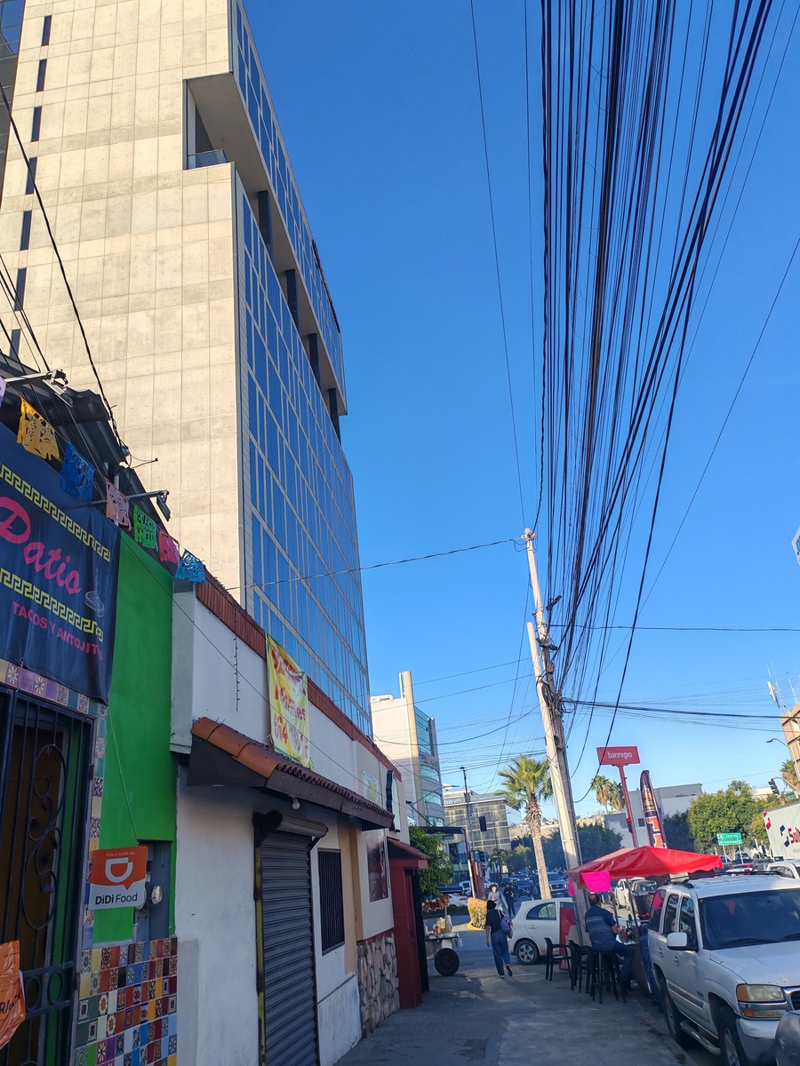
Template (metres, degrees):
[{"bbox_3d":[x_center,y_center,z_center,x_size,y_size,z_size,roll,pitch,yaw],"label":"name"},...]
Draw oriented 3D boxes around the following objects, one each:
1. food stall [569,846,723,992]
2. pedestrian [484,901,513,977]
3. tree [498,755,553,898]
[{"bbox_3d":[4.046,6.391,13.604,2.150,2.280,2.150,-8,-23,4],"label":"food stall"},{"bbox_3d":[2.293,9.561,19.678,0.520,1.600,0.500,-8,-23,5],"label":"pedestrian"},{"bbox_3d":[6.369,14.257,39.432,2.550,7.400,2.550,-8,-23,4],"label":"tree"}]

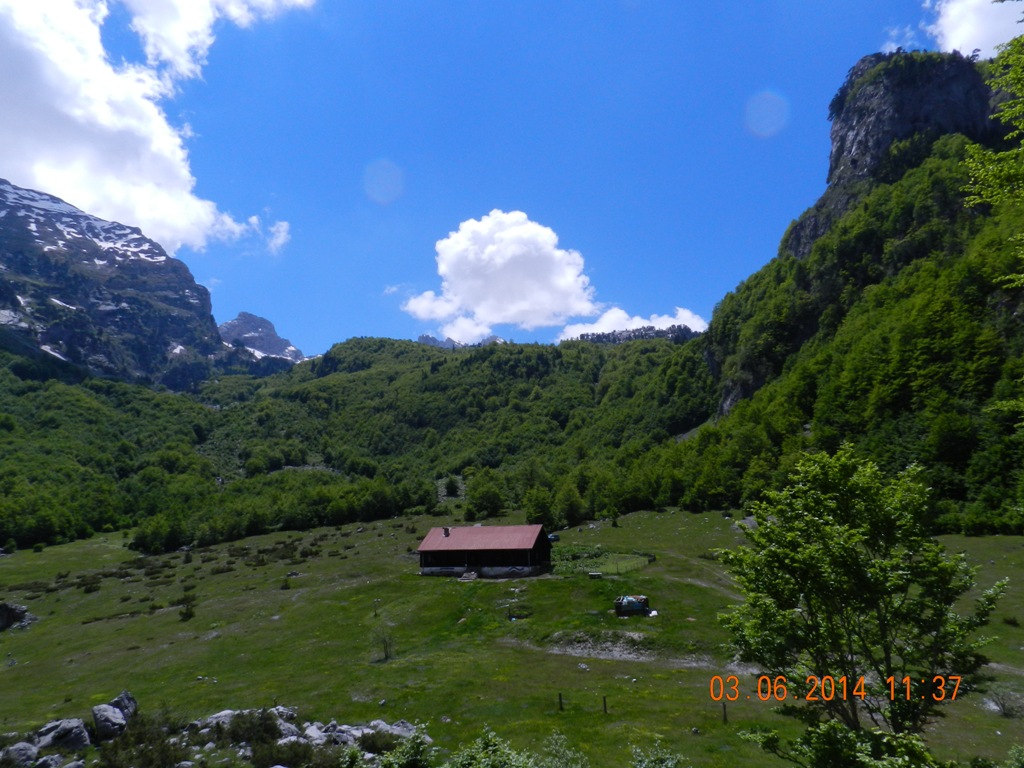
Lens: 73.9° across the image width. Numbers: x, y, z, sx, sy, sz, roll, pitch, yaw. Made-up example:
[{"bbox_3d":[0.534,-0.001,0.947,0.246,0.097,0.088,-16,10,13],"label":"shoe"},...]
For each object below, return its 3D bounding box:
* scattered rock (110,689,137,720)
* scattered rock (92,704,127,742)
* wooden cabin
[{"bbox_3d":[-23.430,19.480,41.000,1.610,1.770,1.450,3,-12,-28],"label":"scattered rock"},{"bbox_3d":[-23.325,19.636,39.500,1.730,1.770,1.470,4,-12,-29],"label":"scattered rock"},{"bbox_3d":[-3.390,22.140,90.550,16.240,6.230,7.880,-7,-11,22],"label":"wooden cabin"}]

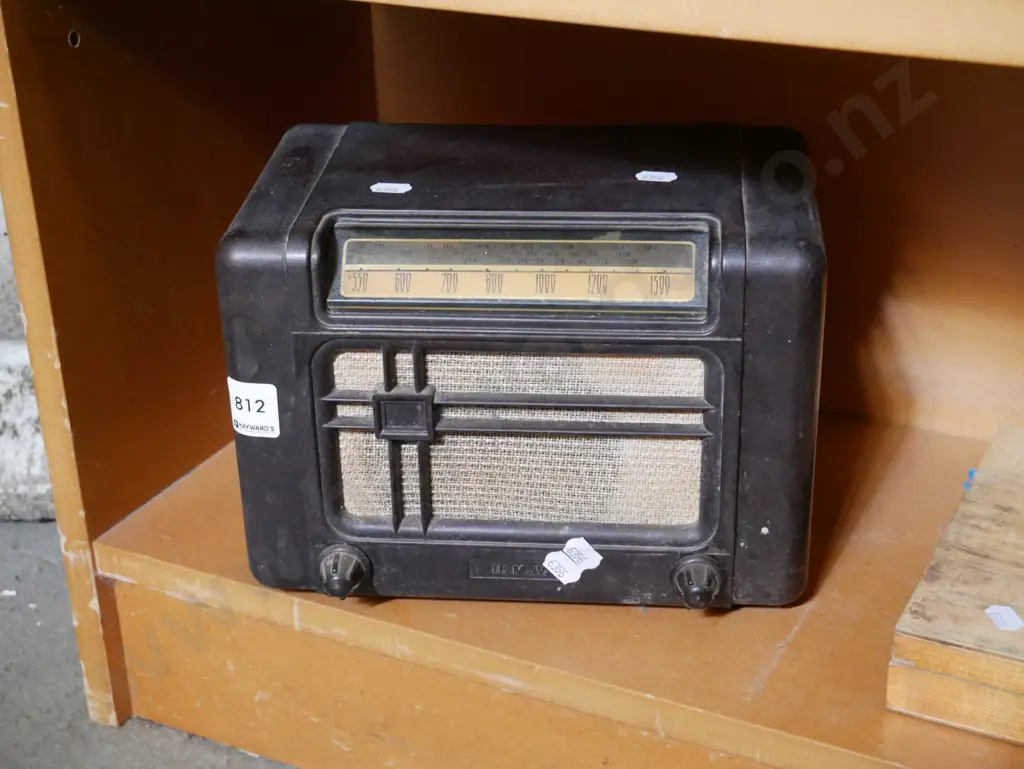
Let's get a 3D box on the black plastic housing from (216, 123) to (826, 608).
[{"bbox_3d":[0.014,-0.015,1.077,0.356,0.241,0.229,1,27,5],"label":"black plastic housing"}]

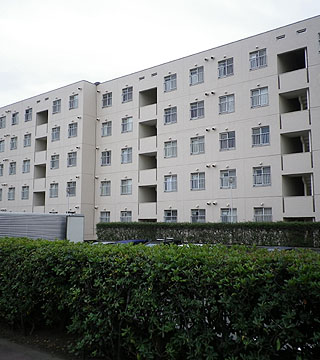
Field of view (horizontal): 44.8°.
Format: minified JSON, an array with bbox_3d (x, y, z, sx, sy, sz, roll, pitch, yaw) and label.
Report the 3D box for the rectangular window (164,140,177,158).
[{"bbox_3d":[0.812,-2.382,29.975,1.179,1.227,0.150,-5,-8,37],"label":"rectangular window"}]

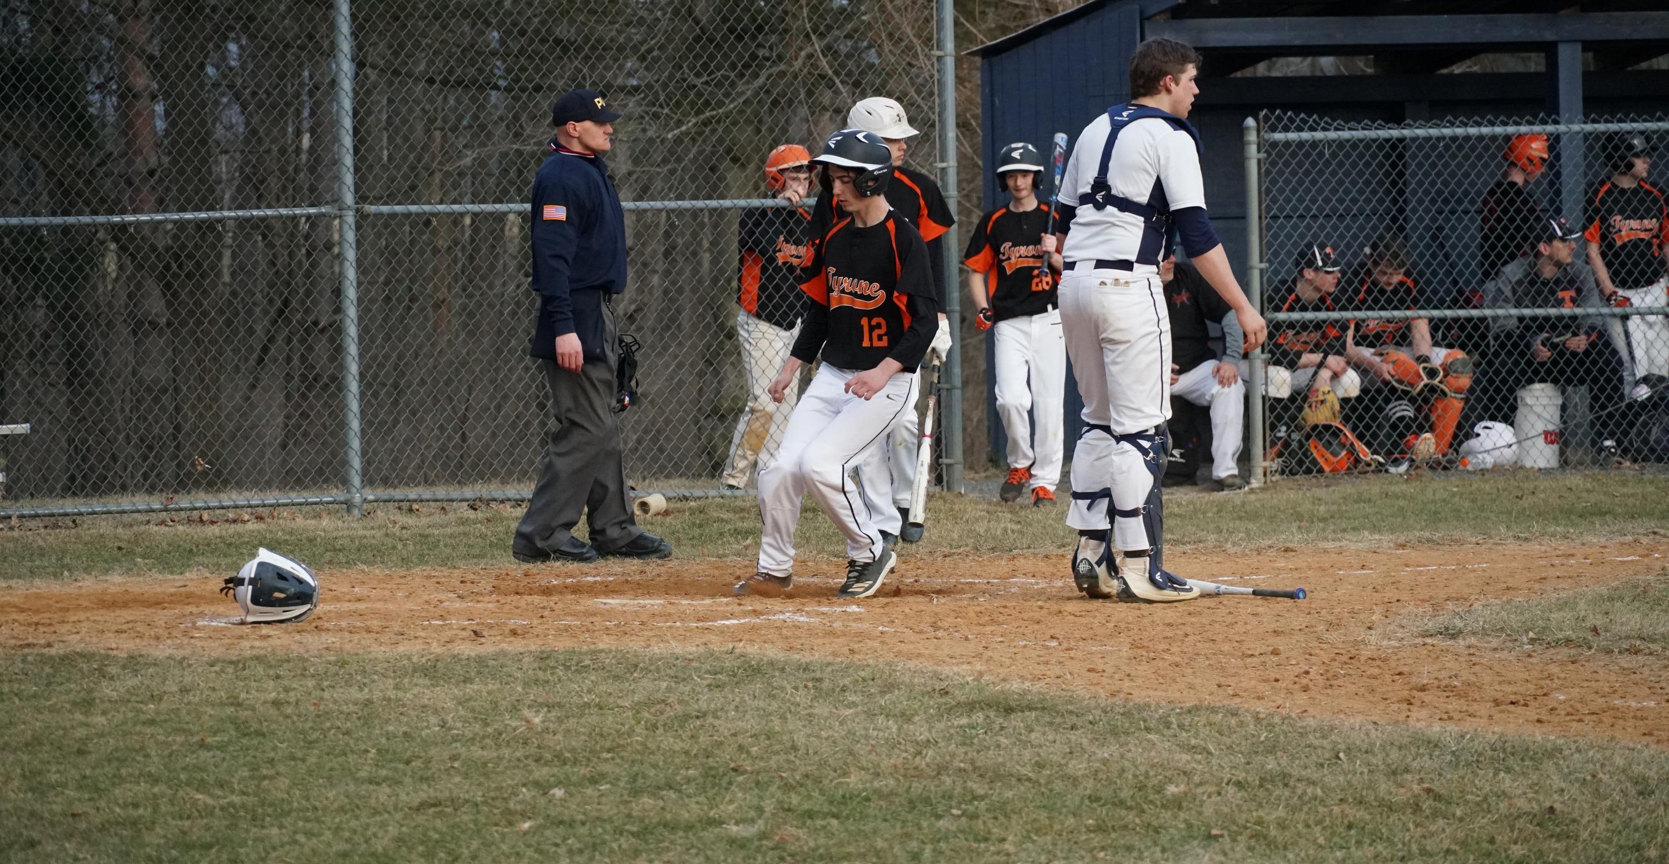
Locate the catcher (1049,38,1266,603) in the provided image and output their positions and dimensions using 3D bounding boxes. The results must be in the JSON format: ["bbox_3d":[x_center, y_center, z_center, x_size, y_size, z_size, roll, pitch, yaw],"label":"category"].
[{"bbox_3d":[1.036,-0.373,30.800,0.650,1.840,0.520,0,1,42],"label":"catcher"}]

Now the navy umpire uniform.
[{"bbox_3d":[-0.938,-0.407,36.100,0.580,1.820,0.560,-1,1,8],"label":"navy umpire uniform"}]

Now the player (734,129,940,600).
[{"bbox_3d":[0.011,-0.234,31.700,0.700,1.560,0.600,-1,1,37],"label":"player"}]

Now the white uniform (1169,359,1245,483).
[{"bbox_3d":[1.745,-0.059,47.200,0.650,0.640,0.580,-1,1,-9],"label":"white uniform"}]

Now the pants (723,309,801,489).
[{"bbox_3d":[-0.348,-0.182,46.700,0.420,0.920,0.420,-2,1,-30],"label":"pants"}]

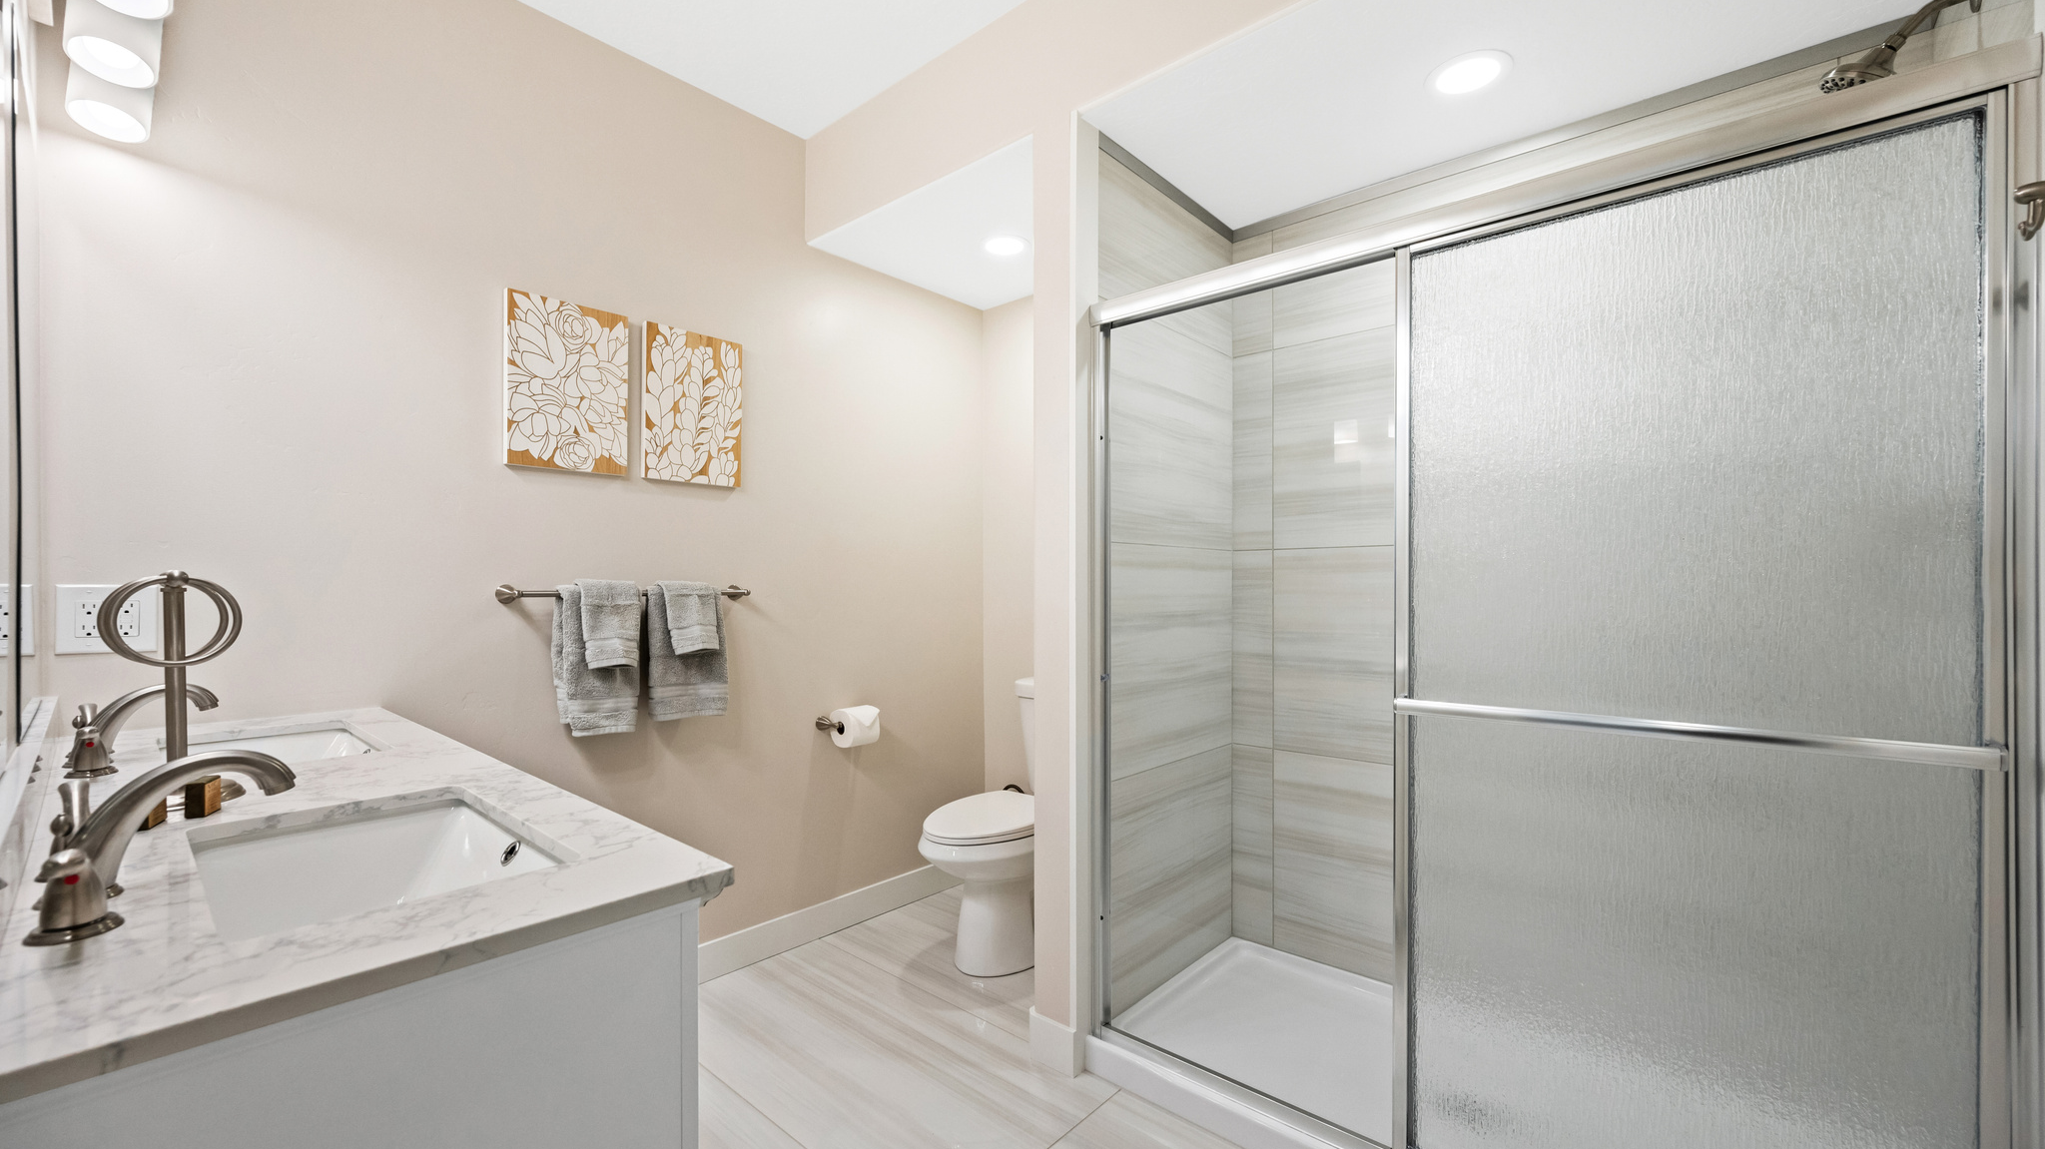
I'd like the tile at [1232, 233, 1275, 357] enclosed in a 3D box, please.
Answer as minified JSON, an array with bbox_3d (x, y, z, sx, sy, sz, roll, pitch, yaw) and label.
[{"bbox_3d":[0.729,-0.881,2.514,0.135,0.370,0.011,-1,-1,41],"label":"tile"}]

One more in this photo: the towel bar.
[{"bbox_3d":[-1.072,0.054,2.215,0.084,0.051,0.665,-1,-1,41],"label":"towel bar"}]

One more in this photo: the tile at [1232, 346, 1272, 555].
[{"bbox_3d":[0.708,-0.376,2.452,0.132,0.602,0.012,-1,-1,41],"label":"tile"}]

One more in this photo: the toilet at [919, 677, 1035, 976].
[{"bbox_3d":[-0.020,0.827,2.649,0.433,0.818,0.763,-1,-1,41],"label":"toilet"}]

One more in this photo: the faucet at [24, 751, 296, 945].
[{"bbox_3d":[-0.801,0.231,0.750,0.305,0.118,0.173,-1,-1,41],"label":"faucet"}]

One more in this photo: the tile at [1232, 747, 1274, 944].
[{"bbox_3d":[0.725,0.845,2.493,0.135,0.610,0.011,-1,-1,41],"label":"tile"}]

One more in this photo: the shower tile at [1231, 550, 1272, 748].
[{"bbox_3d":[0.707,0.228,2.442,0.132,0.602,0.012,-1,-1,41],"label":"shower tile"}]

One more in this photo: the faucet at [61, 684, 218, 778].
[{"bbox_3d":[-1.396,0.236,1.267,0.270,0.120,0.165,-1,-1,41],"label":"faucet"}]

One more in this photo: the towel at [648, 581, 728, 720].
[{"bbox_3d":[-0.959,0.215,2.296,0.079,0.392,0.236,-1,-1,41],"label":"towel"}]

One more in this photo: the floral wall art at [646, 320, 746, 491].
[{"bbox_3d":[-0.975,-0.488,2.365,0.028,0.445,0.295,-1,-1,41],"label":"floral wall art"}]

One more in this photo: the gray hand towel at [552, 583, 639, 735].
[{"bbox_3d":[-1.123,0.224,2.102,0.075,0.400,0.200,-1,-1,41],"label":"gray hand towel"}]

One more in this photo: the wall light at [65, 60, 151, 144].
[{"bbox_3d":[-1.641,-0.861,1.430,0.101,0.116,0.101,-1,-1,41],"label":"wall light"}]

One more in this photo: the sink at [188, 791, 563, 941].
[{"bbox_3d":[-0.706,0.381,0.853,0.440,0.160,0.270,-1,-1,41],"label":"sink"}]

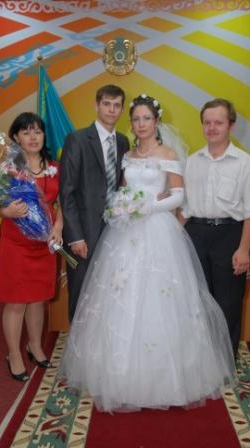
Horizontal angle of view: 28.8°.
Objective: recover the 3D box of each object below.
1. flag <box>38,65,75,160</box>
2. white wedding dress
[{"bbox_3d":[-0.570,-0.734,4.440,0.450,1.350,0.280,-2,10,-10],"label":"flag"},{"bbox_3d":[0.145,0.269,2.968,1.050,1.370,0.950,2,10,14],"label":"white wedding dress"}]

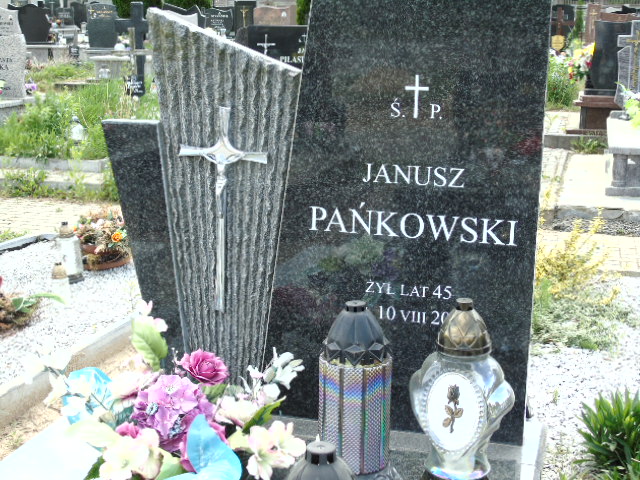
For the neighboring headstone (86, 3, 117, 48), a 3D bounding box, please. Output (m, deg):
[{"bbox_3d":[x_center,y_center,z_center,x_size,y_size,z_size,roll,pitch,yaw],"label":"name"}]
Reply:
[{"bbox_3d":[-3.934,-3.853,18.000,0.485,0.800,0.100,2,15,6],"label":"neighboring headstone"}]

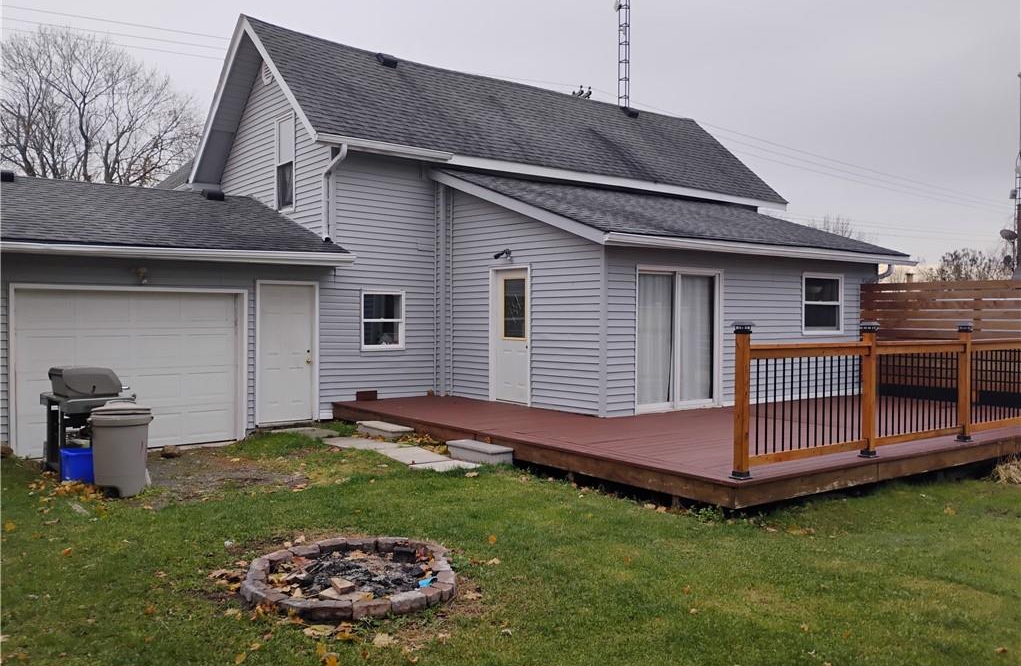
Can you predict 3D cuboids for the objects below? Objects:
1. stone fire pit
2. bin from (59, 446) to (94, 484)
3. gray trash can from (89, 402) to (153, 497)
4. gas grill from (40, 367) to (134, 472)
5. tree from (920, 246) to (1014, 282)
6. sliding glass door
[{"bbox_3d":[-1.000,1.479,5.090,1.330,0.120,1.330,0,1,-12],"label":"stone fire pit"},{"bbox_3d":[-4.430,1.383,8.700,0.480,0.330,0.390,0,1,-38],"label":"bin"},{"bbox_3d":[-3.800,1.106,8.050,0.580,0.900,0.560,0,1,-44],"label":"gray trash can"},{"bbox_3d":[-4.820,0.956,9.430,0.730,1.160,1.150,0,1,-38],"label":"gas grill"},{"bbox_3d":[18.249,-1.076,33.000,3.500,4.800,3.500,0,1,0],"label":"tree"},{"bbox_3d":[2.430,0.110,11.860,1.810,2.020,0.120,0,1,-38],"label":"sliding glass door"}]

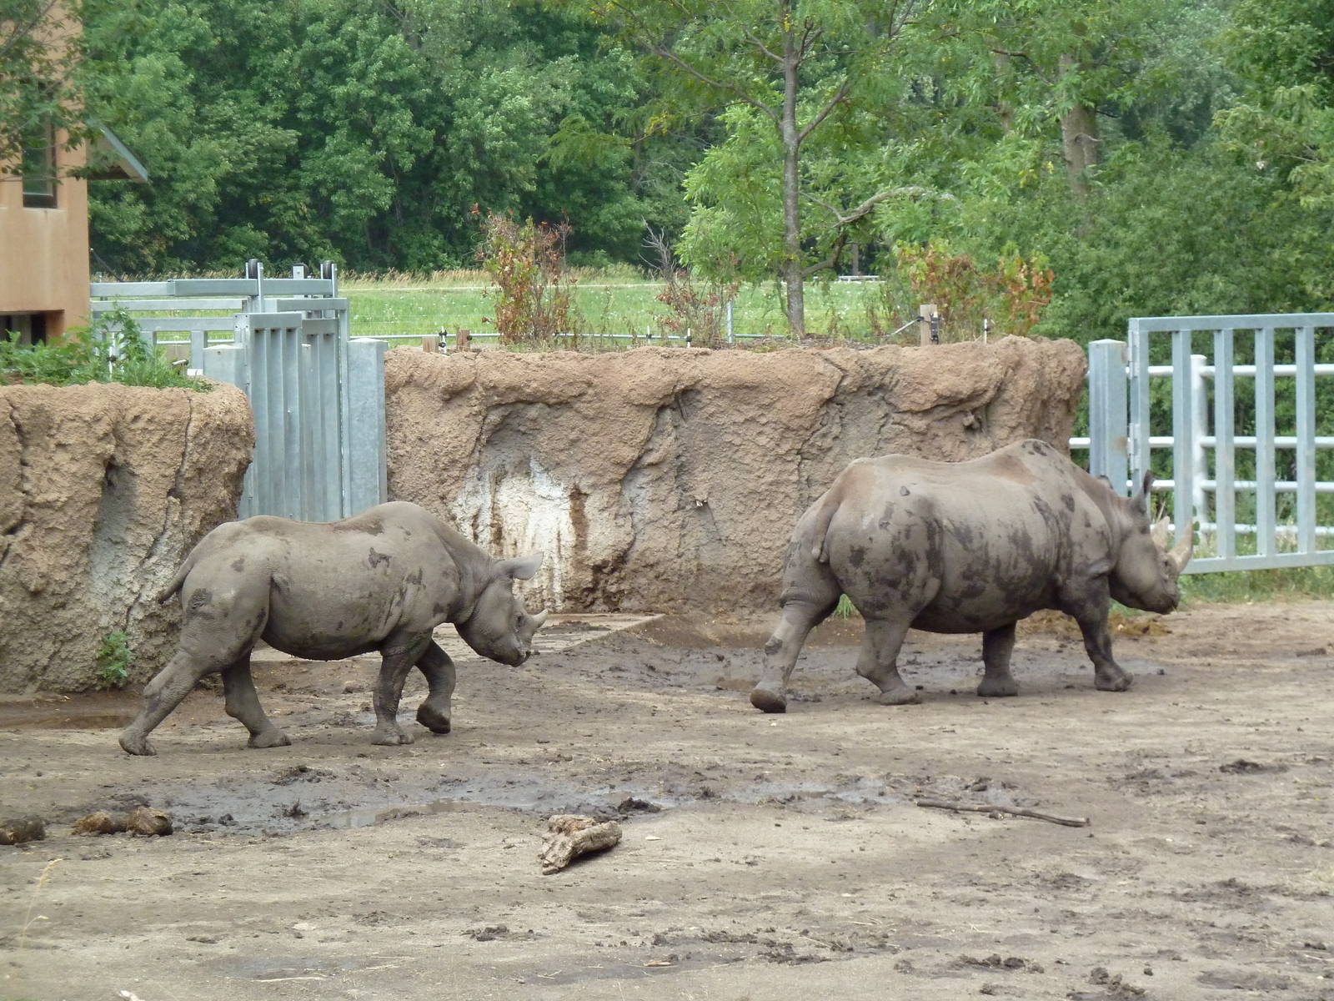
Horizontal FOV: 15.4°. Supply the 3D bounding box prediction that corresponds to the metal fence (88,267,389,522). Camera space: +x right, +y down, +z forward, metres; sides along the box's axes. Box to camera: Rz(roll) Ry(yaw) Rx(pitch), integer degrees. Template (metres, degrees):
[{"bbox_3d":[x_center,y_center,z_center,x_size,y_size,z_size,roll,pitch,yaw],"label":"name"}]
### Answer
[{"bbox_3d":[-2.956,-0.382,34.026,2.100,2.520,2.000,-2,3,-15],"label":"metal fence"}]

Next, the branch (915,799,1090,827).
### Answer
[{"bbox_3d":[1.542,1.400,22.509,0.120,0.080,1.080,-3,4,-40],"label":"branch"}]

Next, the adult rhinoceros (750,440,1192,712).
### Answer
[{"bbox_3d":[1.756,0.396,28.364,2.920,1.450,0.870,-3,4,-31],"label":"adult rhinoceros"}]

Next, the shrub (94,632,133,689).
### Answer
[{"bbox_3d":[-3.316,0.950,29.491,0.230,0.340,0.200,-1,3,0],"label":"shrub"}]

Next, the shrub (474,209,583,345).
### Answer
[{"bbox_3d":[-1.026,-1.648,36.163,0.780,1.020,0.720,-1,3,0],"label":"shrub"}]

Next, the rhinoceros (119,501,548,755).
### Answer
[{"bbox_3d":[-1.755,0.655,26.221,2.380,1.270,0.680,-2,3,-16],"label":"rhinoceros"}]

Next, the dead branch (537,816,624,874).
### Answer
[{"bbox_3d":[-0.362,1.459,21.309,0.340,0.150,0.800,0,3,10],"label":"dead branch"}]

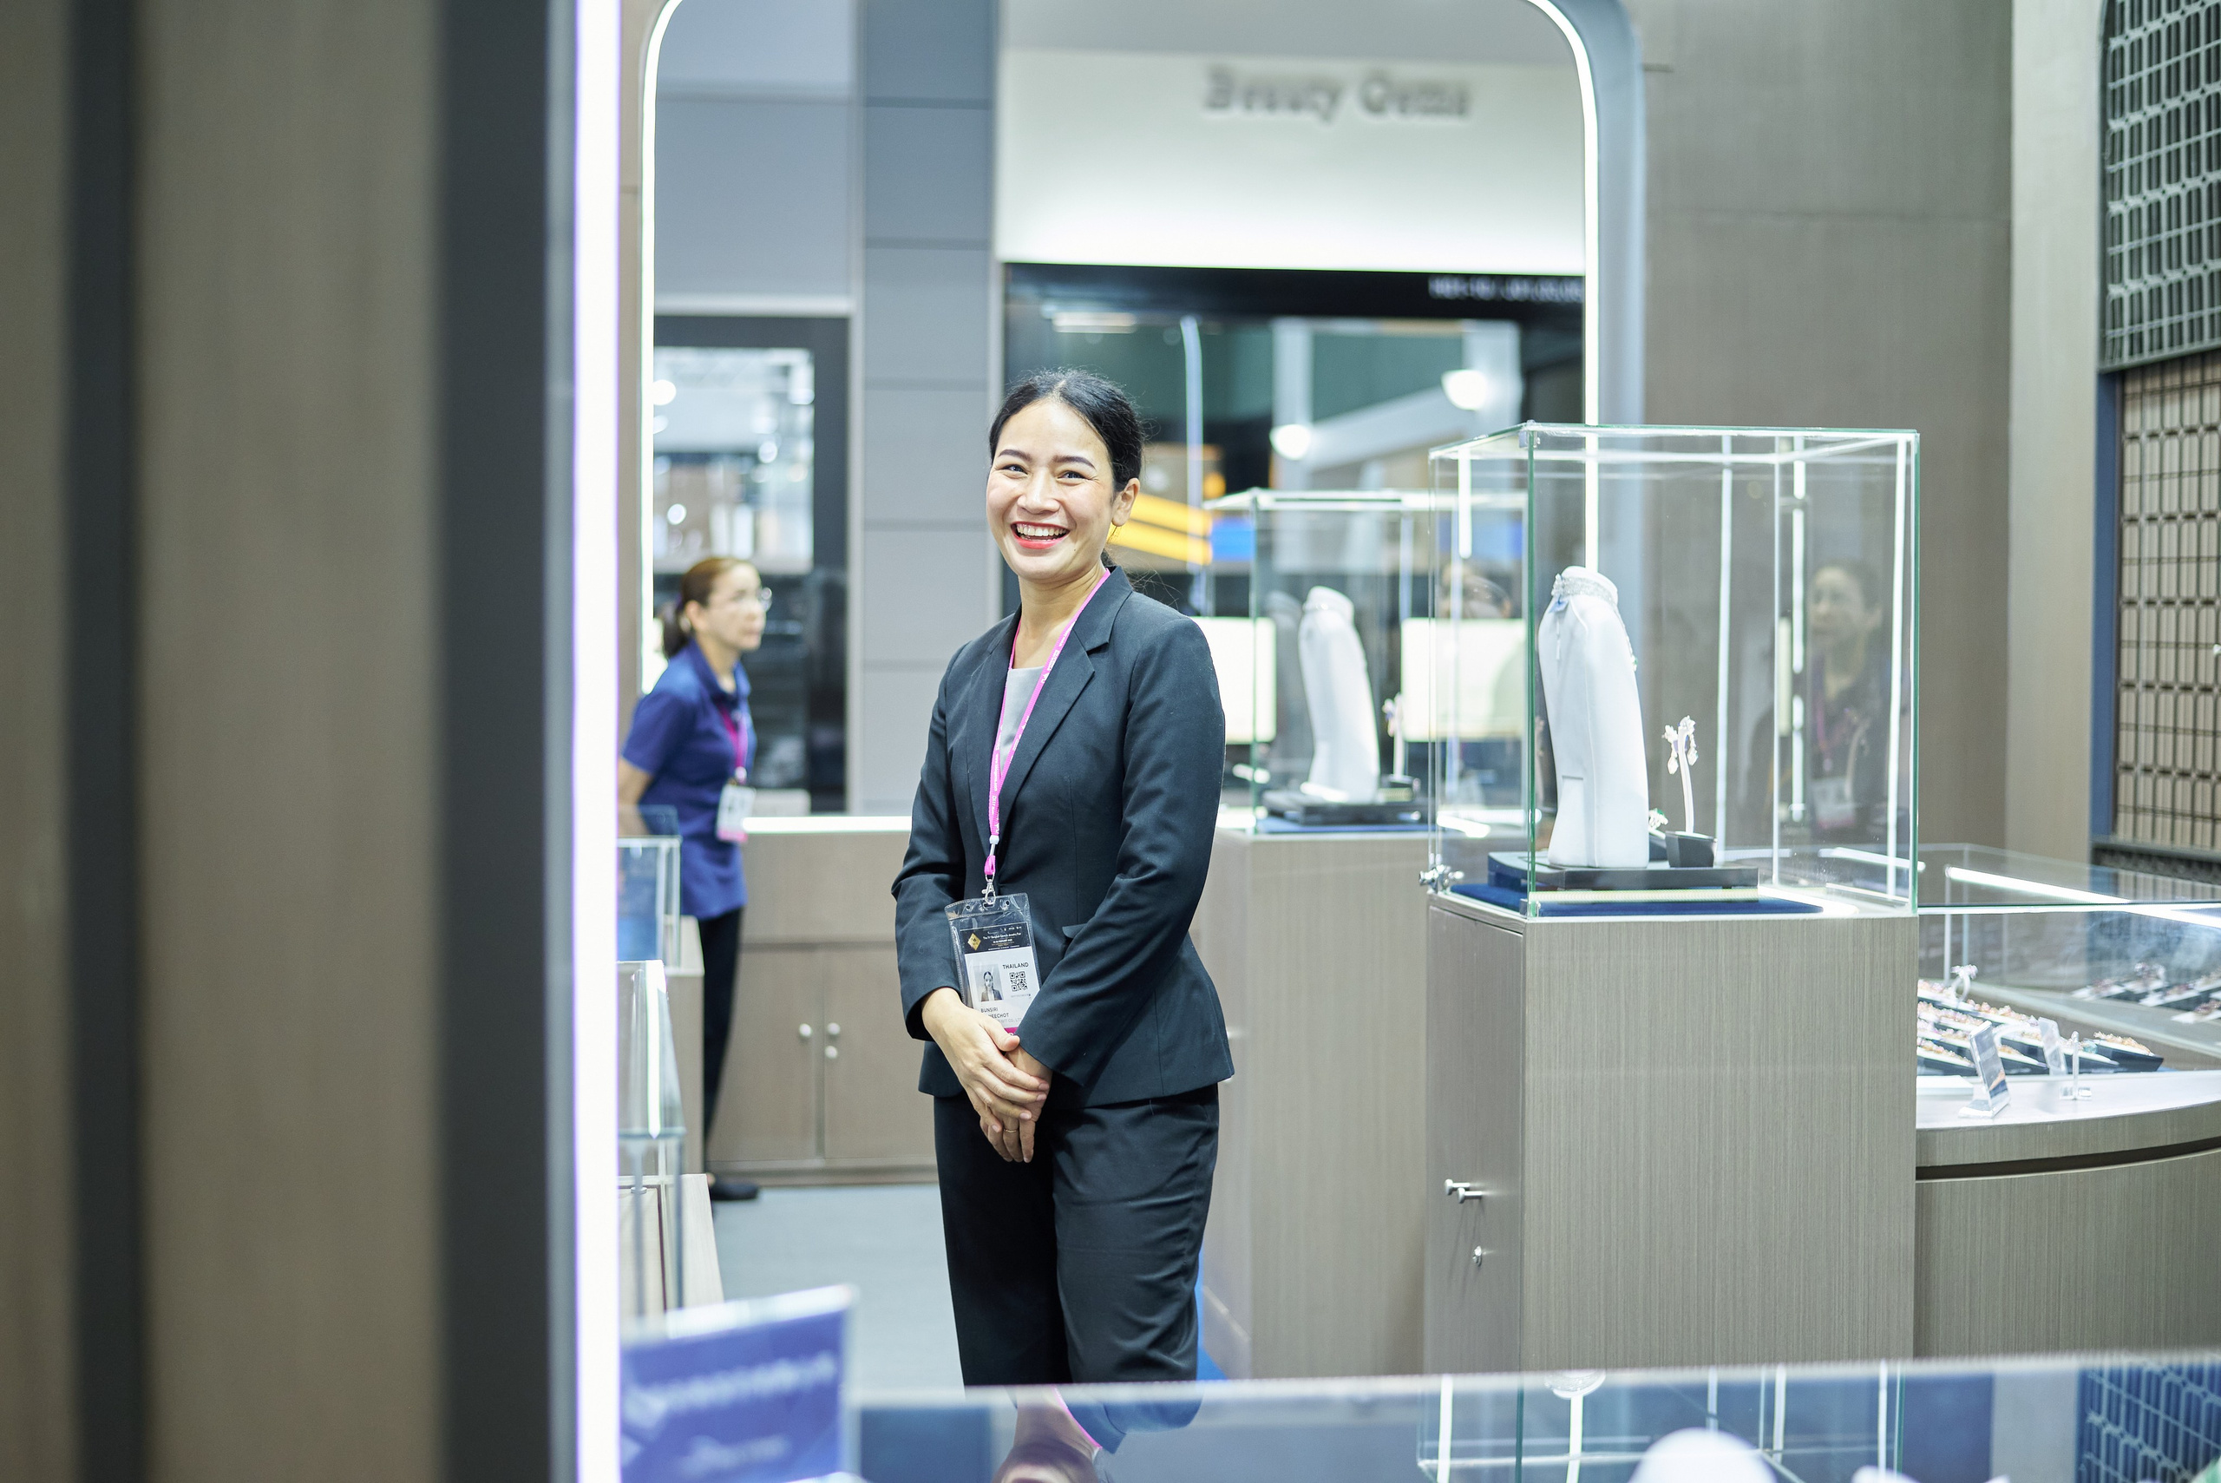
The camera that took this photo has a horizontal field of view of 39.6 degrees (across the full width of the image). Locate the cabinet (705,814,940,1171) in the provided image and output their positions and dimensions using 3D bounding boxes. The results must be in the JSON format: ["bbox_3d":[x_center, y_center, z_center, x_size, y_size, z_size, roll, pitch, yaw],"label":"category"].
[{"bbox_3d":[-0.750,0.665,8.029,0.850,0.905,0.480,0,1,-8],"label":"cabinet"}]

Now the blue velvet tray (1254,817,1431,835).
[{"bbox_3d":[0.419,0.154,5.665,0.370,0.015,0.420,0,1,-8],"label":"blue velvet tray"}]

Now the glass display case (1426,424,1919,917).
[{"bbox_3d":[0.723,-0.088,4.050,0.500,0.604,0.495,0,1,-8],"label":"glass display case"}]

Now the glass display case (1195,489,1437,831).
[{"bbox_3d":[0.462,-0.141,5.688,0.500,0.604,0.495,0,1,-8],"label":"glass display case"}]

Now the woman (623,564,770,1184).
[{"bbox_3d":[-1.025,0.334,7.625,0.360,1.580,0.460,1,1,34],"label":"woman"}]

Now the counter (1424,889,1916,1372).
[{"bbox_3d":[0.719,0.707,4.065,0.500,0.985,0.495,0,1,-8],"label":"counter"}]

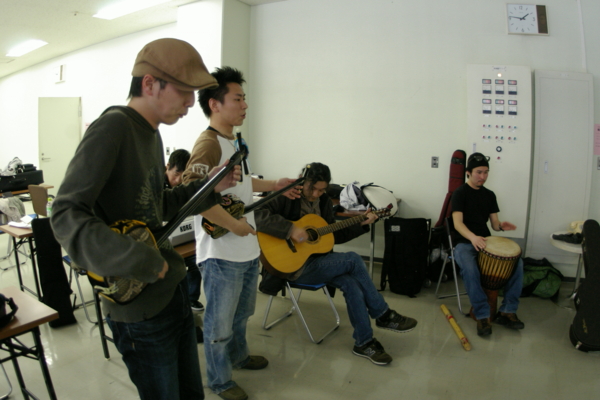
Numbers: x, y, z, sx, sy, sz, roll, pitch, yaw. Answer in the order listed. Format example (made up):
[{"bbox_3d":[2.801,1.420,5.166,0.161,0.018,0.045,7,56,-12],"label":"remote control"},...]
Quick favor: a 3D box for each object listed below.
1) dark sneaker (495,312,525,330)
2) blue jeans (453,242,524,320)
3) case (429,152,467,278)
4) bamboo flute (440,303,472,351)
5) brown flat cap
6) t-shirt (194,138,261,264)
[{"bbox_3d":[1.525,0.877,3.044,0.105,0.110,0.280,-7,11,-38],"label":"dark sneaker"},{"bbox_3d":[1.443,0.567,3.261,0.450,0.500,0.580,-3,9,-17],"label":"blue jeans"},{"bbox_3d":[1.523,0.162,4.080,0.420,1.250,0.160,5,5,33],"label":"case"},{"bbox_3d":[1.125,0.907,3.023,0.050,0.050,0.720,0,9,5],"label":"bamboo flute"},{"bbox_3d":[-0.428,-0.458,1.420,0.275,0.140,0.195,9,9,7],"label":"brown flat cap"},{"bbox_3d":[-0.397,-0.003,2.220,0.270,0.660,0.450,5,9,30],"label":"t-shirt"}]

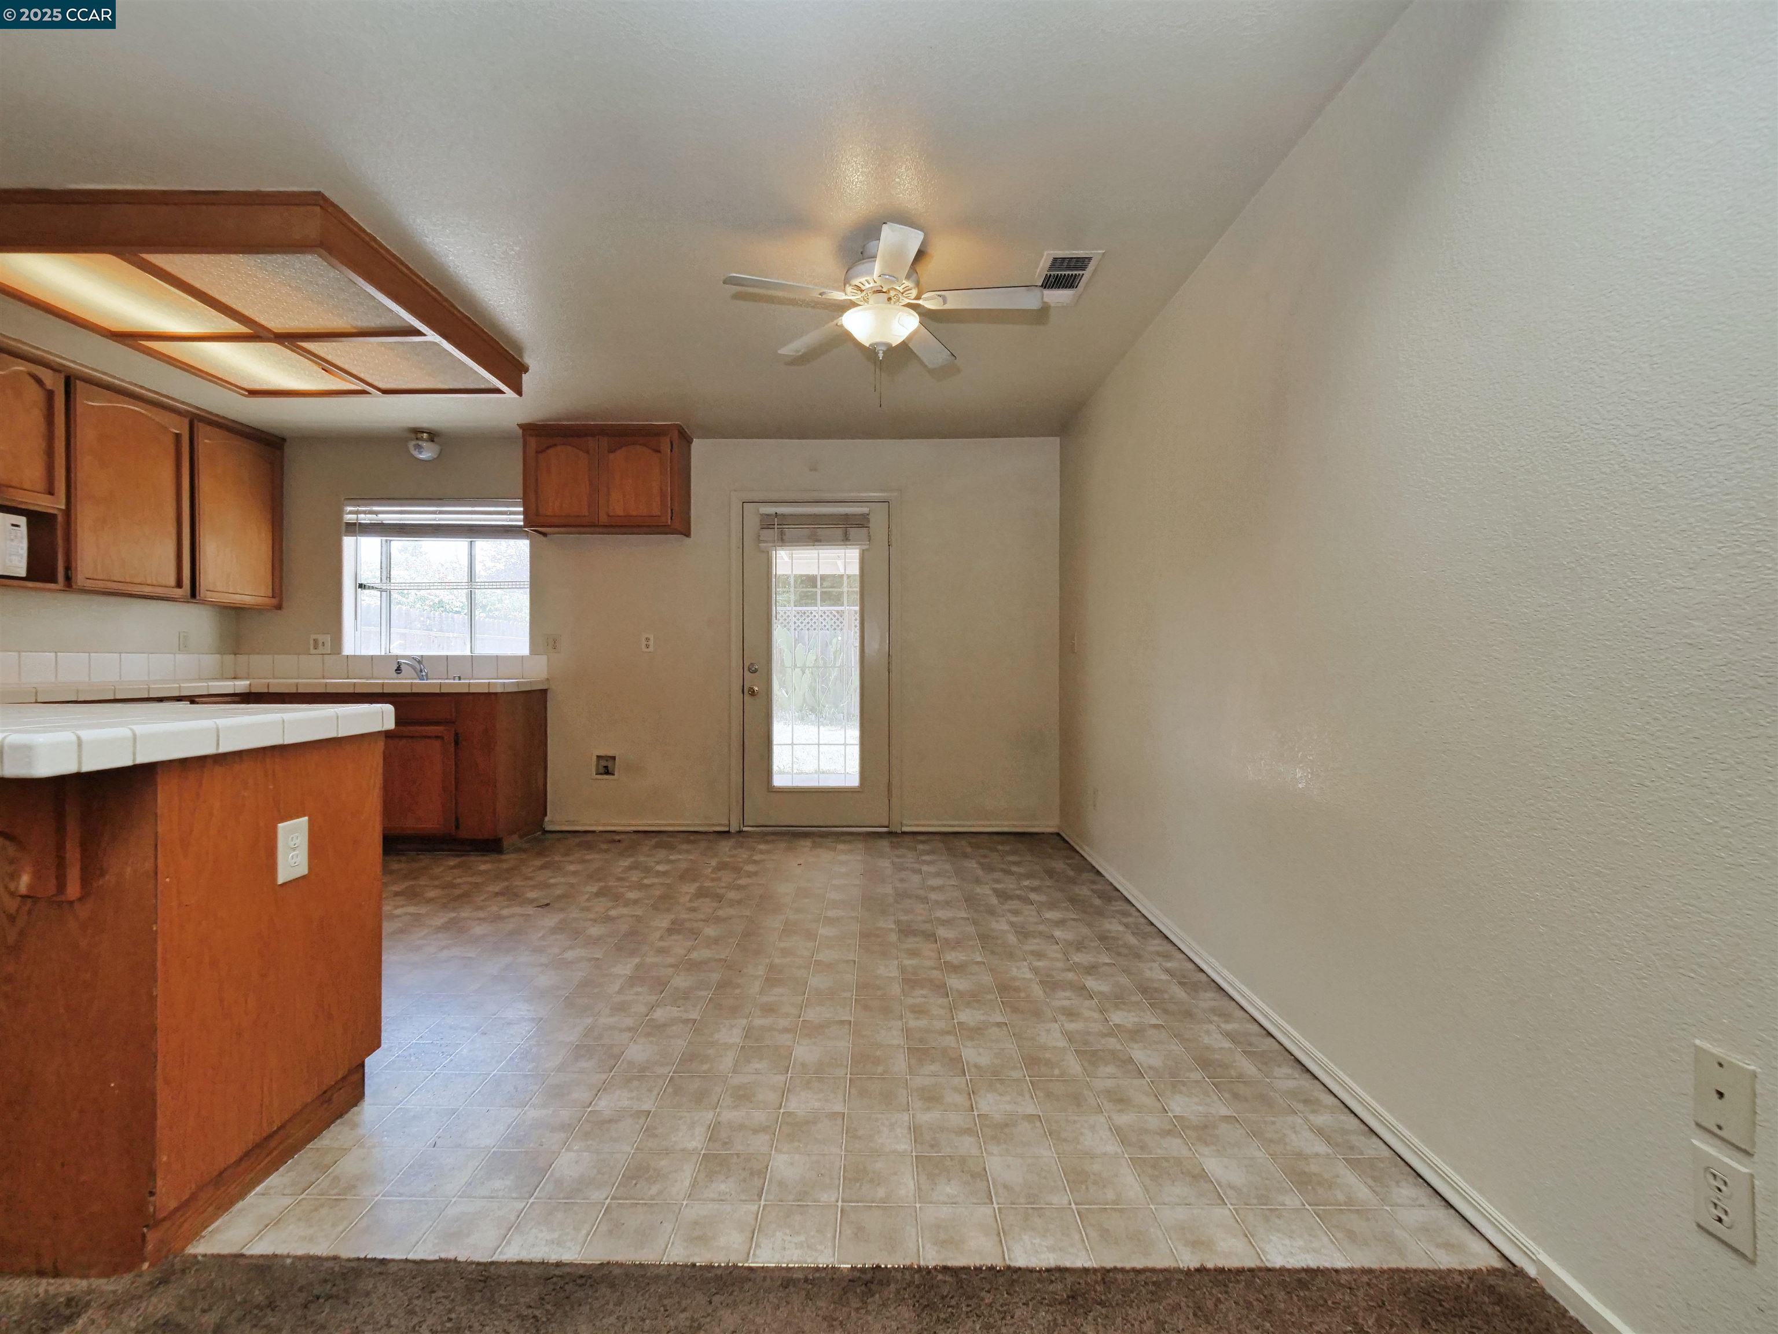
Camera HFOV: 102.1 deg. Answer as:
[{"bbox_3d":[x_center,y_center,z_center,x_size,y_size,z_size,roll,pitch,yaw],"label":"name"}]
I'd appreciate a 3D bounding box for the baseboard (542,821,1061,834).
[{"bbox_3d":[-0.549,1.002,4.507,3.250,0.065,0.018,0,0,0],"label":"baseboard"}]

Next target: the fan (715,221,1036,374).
[{"bbox_3d":[-0.022,-1.235,2.430,1.060,0.390,1.050,0,0,0],"label":"fan"}]

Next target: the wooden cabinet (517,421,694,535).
[{"bbox_3d":[-1.685,-1.115,4.350,0.910,0.610,0.340,0,0,0],"label":"wooden cabinet"}]

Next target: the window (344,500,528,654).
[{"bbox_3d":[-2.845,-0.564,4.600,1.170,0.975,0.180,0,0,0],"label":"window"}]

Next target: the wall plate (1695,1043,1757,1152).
[{"bbox_3d":[1.107,0.570,0.953,0.008,0.112,0.070,0,0,0],"label":"wall plate"}]

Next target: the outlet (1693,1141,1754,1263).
[{"bbox_3d":[1.107,0.708,0.953,0.008,0.115,0.070,0,0,0],"label":"outlet"}]

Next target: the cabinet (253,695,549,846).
[{"bbox_3d":[-2.804,0.585,4.230,1.310,0.900,0.590,0,0,0],"label":"cabinet"}]

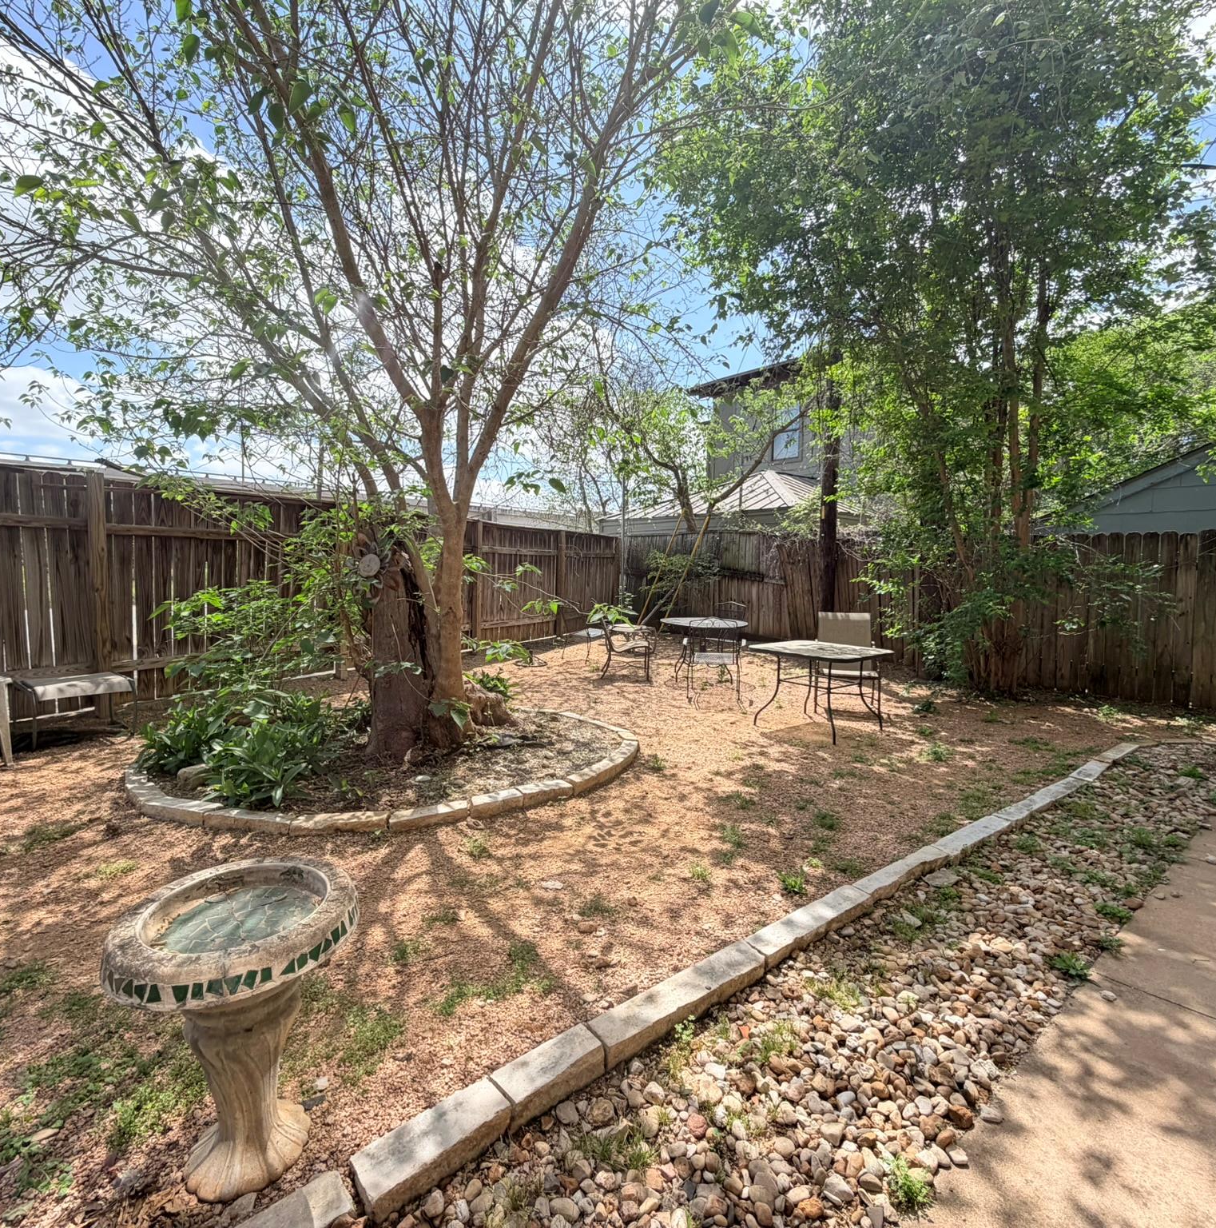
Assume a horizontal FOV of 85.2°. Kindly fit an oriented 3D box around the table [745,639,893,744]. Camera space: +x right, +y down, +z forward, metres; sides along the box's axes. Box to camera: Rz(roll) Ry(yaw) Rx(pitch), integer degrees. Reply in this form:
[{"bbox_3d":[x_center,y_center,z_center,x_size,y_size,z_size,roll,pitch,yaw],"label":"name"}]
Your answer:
[{"bbox_3d":[1.864,0.654,5.819,0.890,0.695,0.890,-3,5,-42],"label":"table"}]

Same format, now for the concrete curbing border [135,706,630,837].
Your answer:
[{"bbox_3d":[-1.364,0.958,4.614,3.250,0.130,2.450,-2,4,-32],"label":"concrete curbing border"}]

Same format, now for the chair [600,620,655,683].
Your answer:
[{"bbox_3d":[0.257,0.367,8.186,0.670,0.800,0.600,-1,3,-3],"label":"chair"}]

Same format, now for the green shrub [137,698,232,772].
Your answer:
[{"bbox_3d":[-2.646,0.760,4.251,0.550,0.360,0.450,-2,4,-32],"label":"green shrub"}]

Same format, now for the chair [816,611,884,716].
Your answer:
[{"bbox_3d":[2.413,0.486,6.631,0.600,0.940,0.690,1,4,20],"label":"chair"}]

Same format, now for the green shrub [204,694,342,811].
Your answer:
[{"bbox_3d":[-1.935,0.780,3.892,0.680,0.420,0.600,-2,4,-27],"label":"green shrub"}]

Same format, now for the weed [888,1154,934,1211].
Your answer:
[{"bbox_3d":[0.678,1.272,1.497,0.080,0.055,0.075,-2,4,-25],"label":"weed"}]

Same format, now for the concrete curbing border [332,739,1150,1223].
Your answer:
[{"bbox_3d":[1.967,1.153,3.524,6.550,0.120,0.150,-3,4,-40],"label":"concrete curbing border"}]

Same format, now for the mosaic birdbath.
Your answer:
[{"bbox_3d":[-0.836,0.953,1.527,0.505,0.590,0.505,0,3,0],"label":"mosaic birdbath"}]

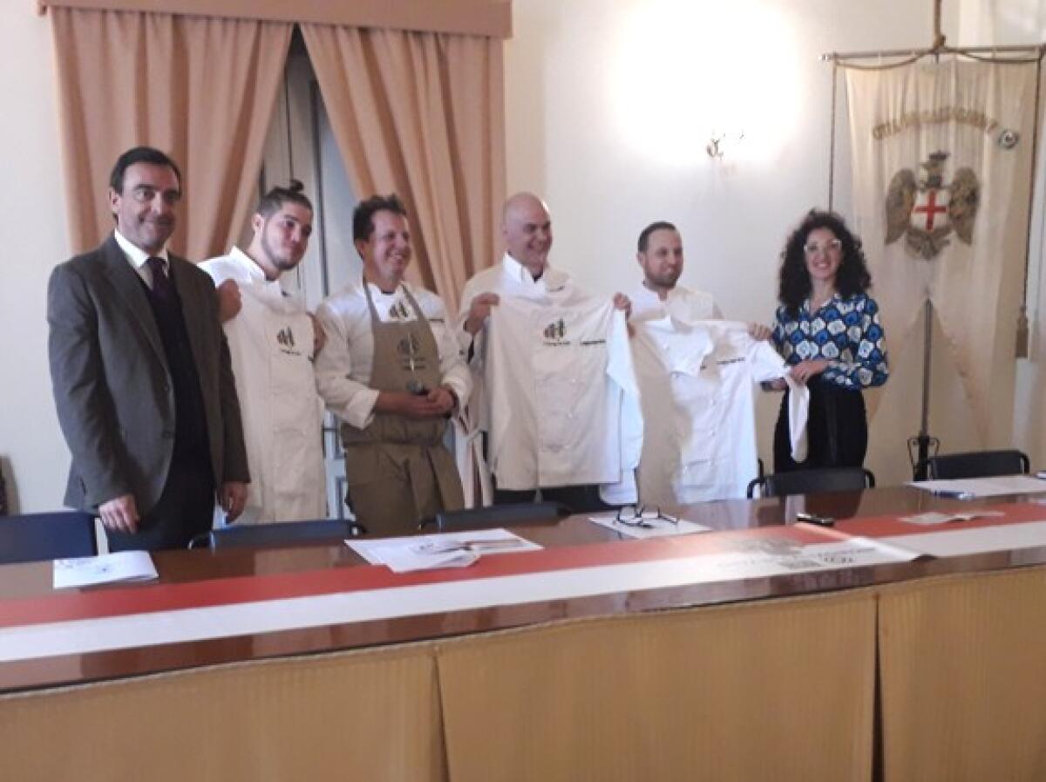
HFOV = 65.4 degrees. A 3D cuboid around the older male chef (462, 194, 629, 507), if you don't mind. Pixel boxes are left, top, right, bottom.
[{"bbox_3d":[0.045,0.228,2.672,0.580,1.730,0.440,-3,7,-17],"label":"older male chef"}]

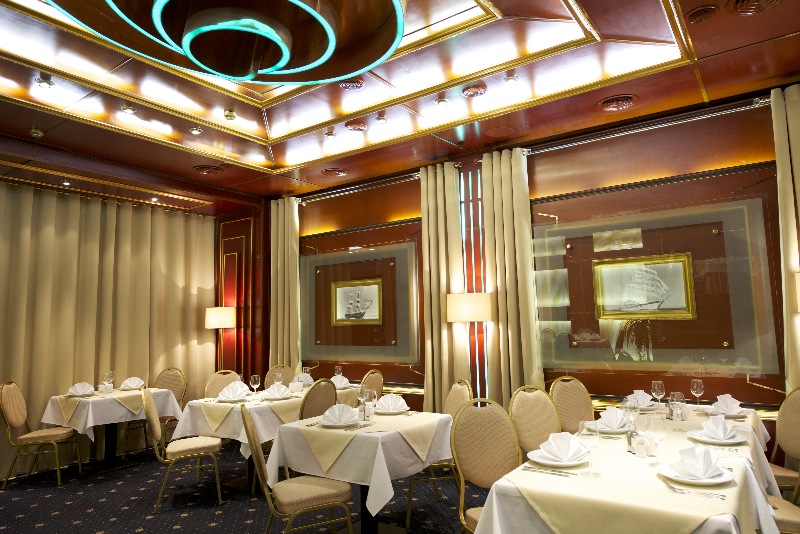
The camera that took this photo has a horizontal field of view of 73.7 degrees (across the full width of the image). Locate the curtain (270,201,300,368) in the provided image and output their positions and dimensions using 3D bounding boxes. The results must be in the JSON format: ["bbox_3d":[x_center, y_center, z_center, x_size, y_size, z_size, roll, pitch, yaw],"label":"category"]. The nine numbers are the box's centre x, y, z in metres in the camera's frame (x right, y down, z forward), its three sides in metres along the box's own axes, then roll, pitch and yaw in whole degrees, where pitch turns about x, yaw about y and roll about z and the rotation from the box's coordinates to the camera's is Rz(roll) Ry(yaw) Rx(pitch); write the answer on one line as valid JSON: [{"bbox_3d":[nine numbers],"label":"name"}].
[{"bbox_3d":[-1.380,0.611,6.452,0.425,2.946,0.137,-6,-8,35],"label":"curtain"}]

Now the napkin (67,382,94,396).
[{"bbox_3d":[-3.140,1.198,5.253,0.240,0.117,0.089,2,-7,-26],"label":"napkin"}]

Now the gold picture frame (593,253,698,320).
[{"bbox_3d":[1.947,0.172,4.286,0.739,0.508,0.050,-6,-8,36],"label":"gold picture frame"}]

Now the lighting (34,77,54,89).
[{"bbox_3d":[-2.513,-1.307,3.773,0.117,0.041,0.117,-6,-8,35],"label":"lighting"}]

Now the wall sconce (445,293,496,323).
[{"bbox_3d":[0.654,0.376,4.950,0.430,0.277,0.190,-6,-8,36],"label":"wall sconce"}]

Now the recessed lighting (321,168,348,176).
[{"bbox_3d":[-0.667,-0.963,5.434,0.280,0.035,0.280,-1,-6,0],"label":"recessed lighting"}]

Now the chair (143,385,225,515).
[{"bbox_3d":[-1.767,1.425,4.355,0.589,0.932,0.459,1,-7,-21],"label":"chair"}]

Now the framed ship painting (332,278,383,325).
[{"bbox_3d":[-0.479,0.379,5.748,0.714,0.487,0.050,-5,-7,35],"label":"framed ship painting"}]

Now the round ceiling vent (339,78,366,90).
[{"bbox_3d":[-0.372,-1.416,4.121,0.200,0.040,0.200,-1,-6,0],"label":"round ceiling vent"}]

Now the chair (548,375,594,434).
[{"bbox_3d":[1.457,1.323,4.012,0.450,0.935,0.570,0,-6,-16],"label":"chair"}]

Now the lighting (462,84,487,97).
[{"bbox_3d":[0.531,-1.259,3.806,0.175,0.035,0.175,-1,-6,0],"label":"lighting"}]

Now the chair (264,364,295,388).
[{"bbox_3d":[-1.179,1.575,5.853,0.459,0.932,0.589,4,-8,-41],"label":"chair"}]

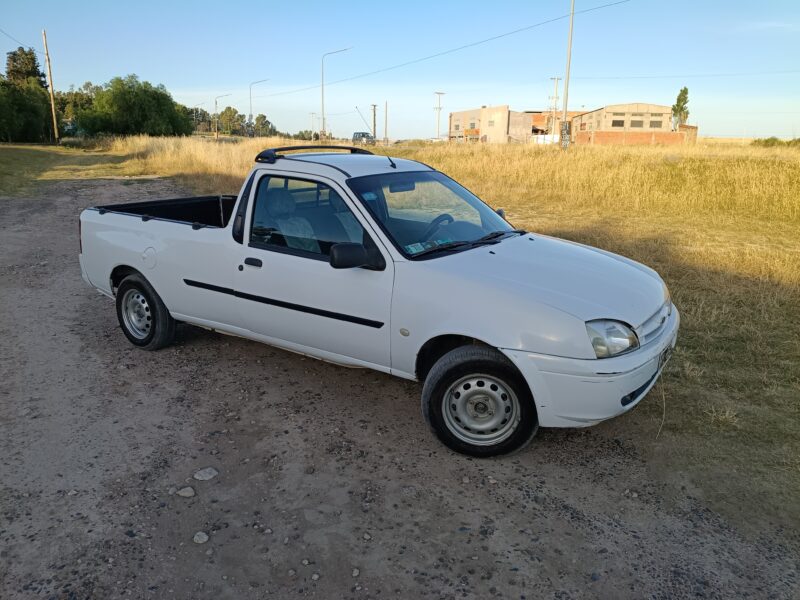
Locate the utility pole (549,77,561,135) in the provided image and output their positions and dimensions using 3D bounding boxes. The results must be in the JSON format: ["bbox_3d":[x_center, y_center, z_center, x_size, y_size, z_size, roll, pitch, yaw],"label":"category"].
[{"bbox_3d":[26.230,-31.947,102.034,2.000,10.832,0.400,-5,16,-17],"label":"utility pole"}]

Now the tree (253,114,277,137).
[{"bbox_3d":[-38.980,-49.538,173.957,6.907,7.961,6.907,0,15,0],"label":"tree"}]

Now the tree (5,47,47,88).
[{"bbox_3d":[-42.620,-23.466,69.862,5.010,11.175,5.010,0,15,0],"label":"tree"}]

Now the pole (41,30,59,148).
[{"bbox_3d":[-28.737,-17.415,49.873,0.270,9.305,0.270,0,15,0],"label":"pole"}]

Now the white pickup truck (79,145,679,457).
[{"bbox_3d":[-0.404,-0.301,4.246,4.420,1.500,1.750,10,18,33],"label":"white pickup truck"}]

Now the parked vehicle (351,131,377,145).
[{"bbox_3d":[-5.280,-24.049,89.681,1.750,1.887,4.000,-13,20,-40],"label":"parked vehicle"}]

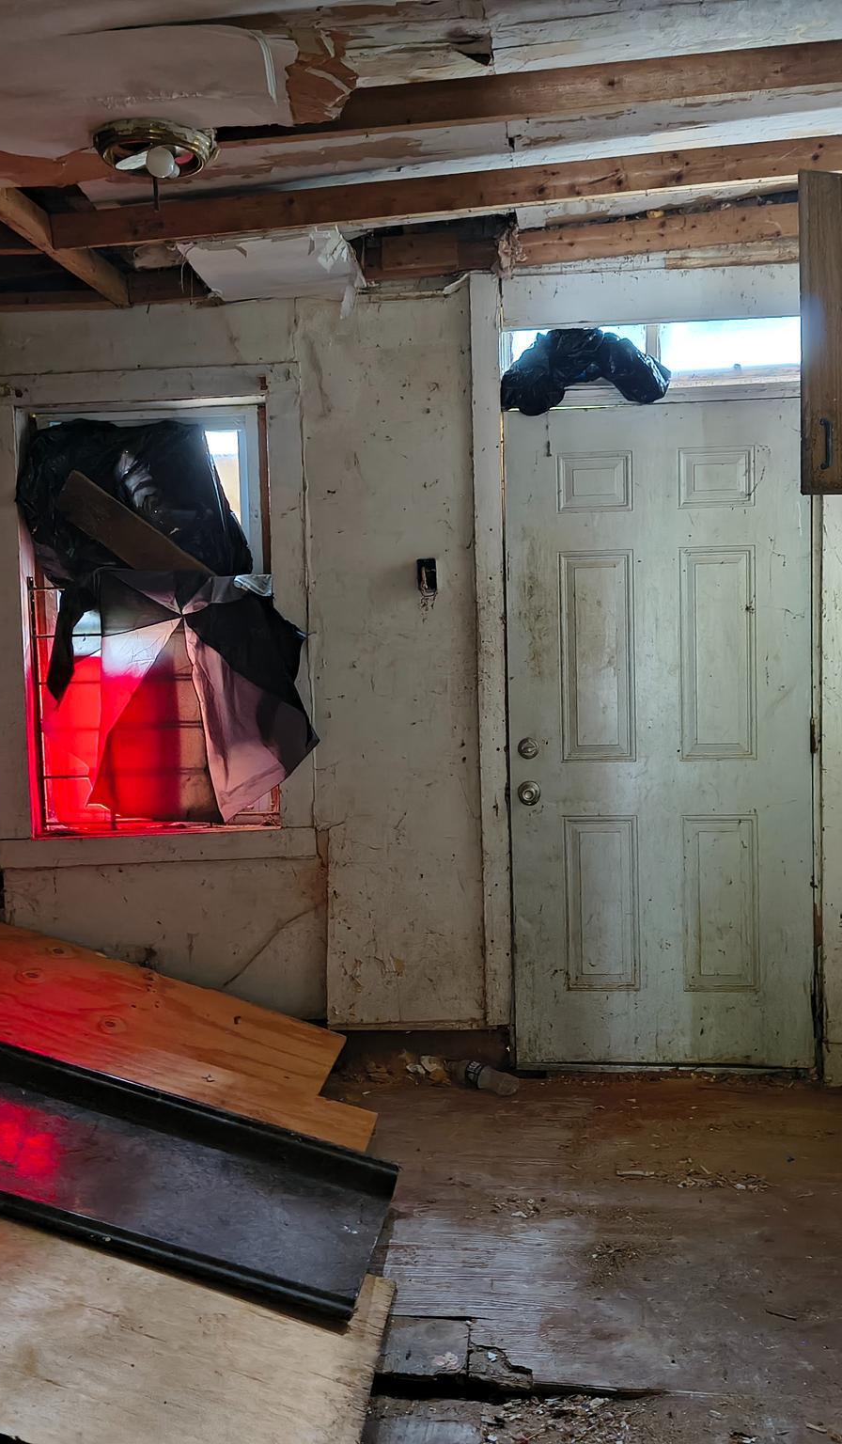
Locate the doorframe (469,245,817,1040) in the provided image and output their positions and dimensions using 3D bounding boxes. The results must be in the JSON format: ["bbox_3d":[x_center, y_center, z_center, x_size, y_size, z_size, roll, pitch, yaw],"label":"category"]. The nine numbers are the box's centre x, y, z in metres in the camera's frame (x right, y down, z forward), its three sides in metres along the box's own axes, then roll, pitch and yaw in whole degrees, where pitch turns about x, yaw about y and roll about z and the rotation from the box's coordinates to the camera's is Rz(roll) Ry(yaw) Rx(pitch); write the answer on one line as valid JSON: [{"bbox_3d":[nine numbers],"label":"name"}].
[{"bbox_3d":[0.693,-0.144,4.252,1.030,2.450,0.120,-1,5,7],"label":"doorframe"}]

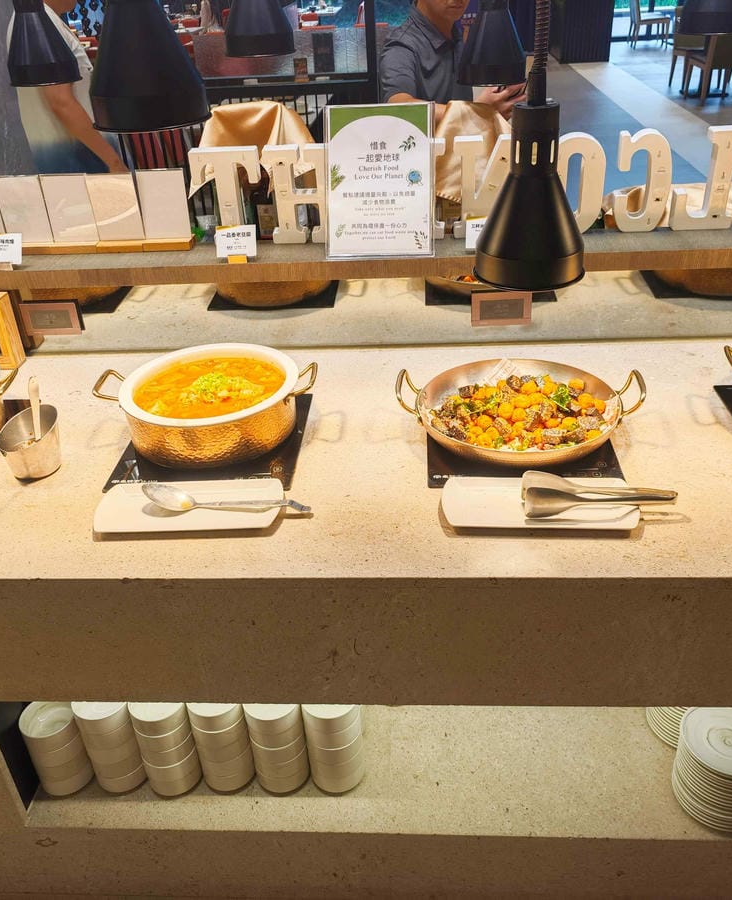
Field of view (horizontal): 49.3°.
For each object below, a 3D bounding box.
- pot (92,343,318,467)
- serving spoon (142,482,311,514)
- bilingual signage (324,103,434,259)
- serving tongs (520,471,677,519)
[{"bbox_3d":[-0.270,-0.082,1.405,0.380,0.106,0.314,-3,31,0],"label":"pot"},{"bbox_3d":[-0.209,0.071,1.188,0.263,0.028,0.050,4,32,11],"label":"serving spoon"},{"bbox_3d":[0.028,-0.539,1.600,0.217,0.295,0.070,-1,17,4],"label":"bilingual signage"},{"bbox_3d":[0.332,0.064,1.133,0.220,0.050,0.056,-1,31,4],"label":"serving tongs"}]

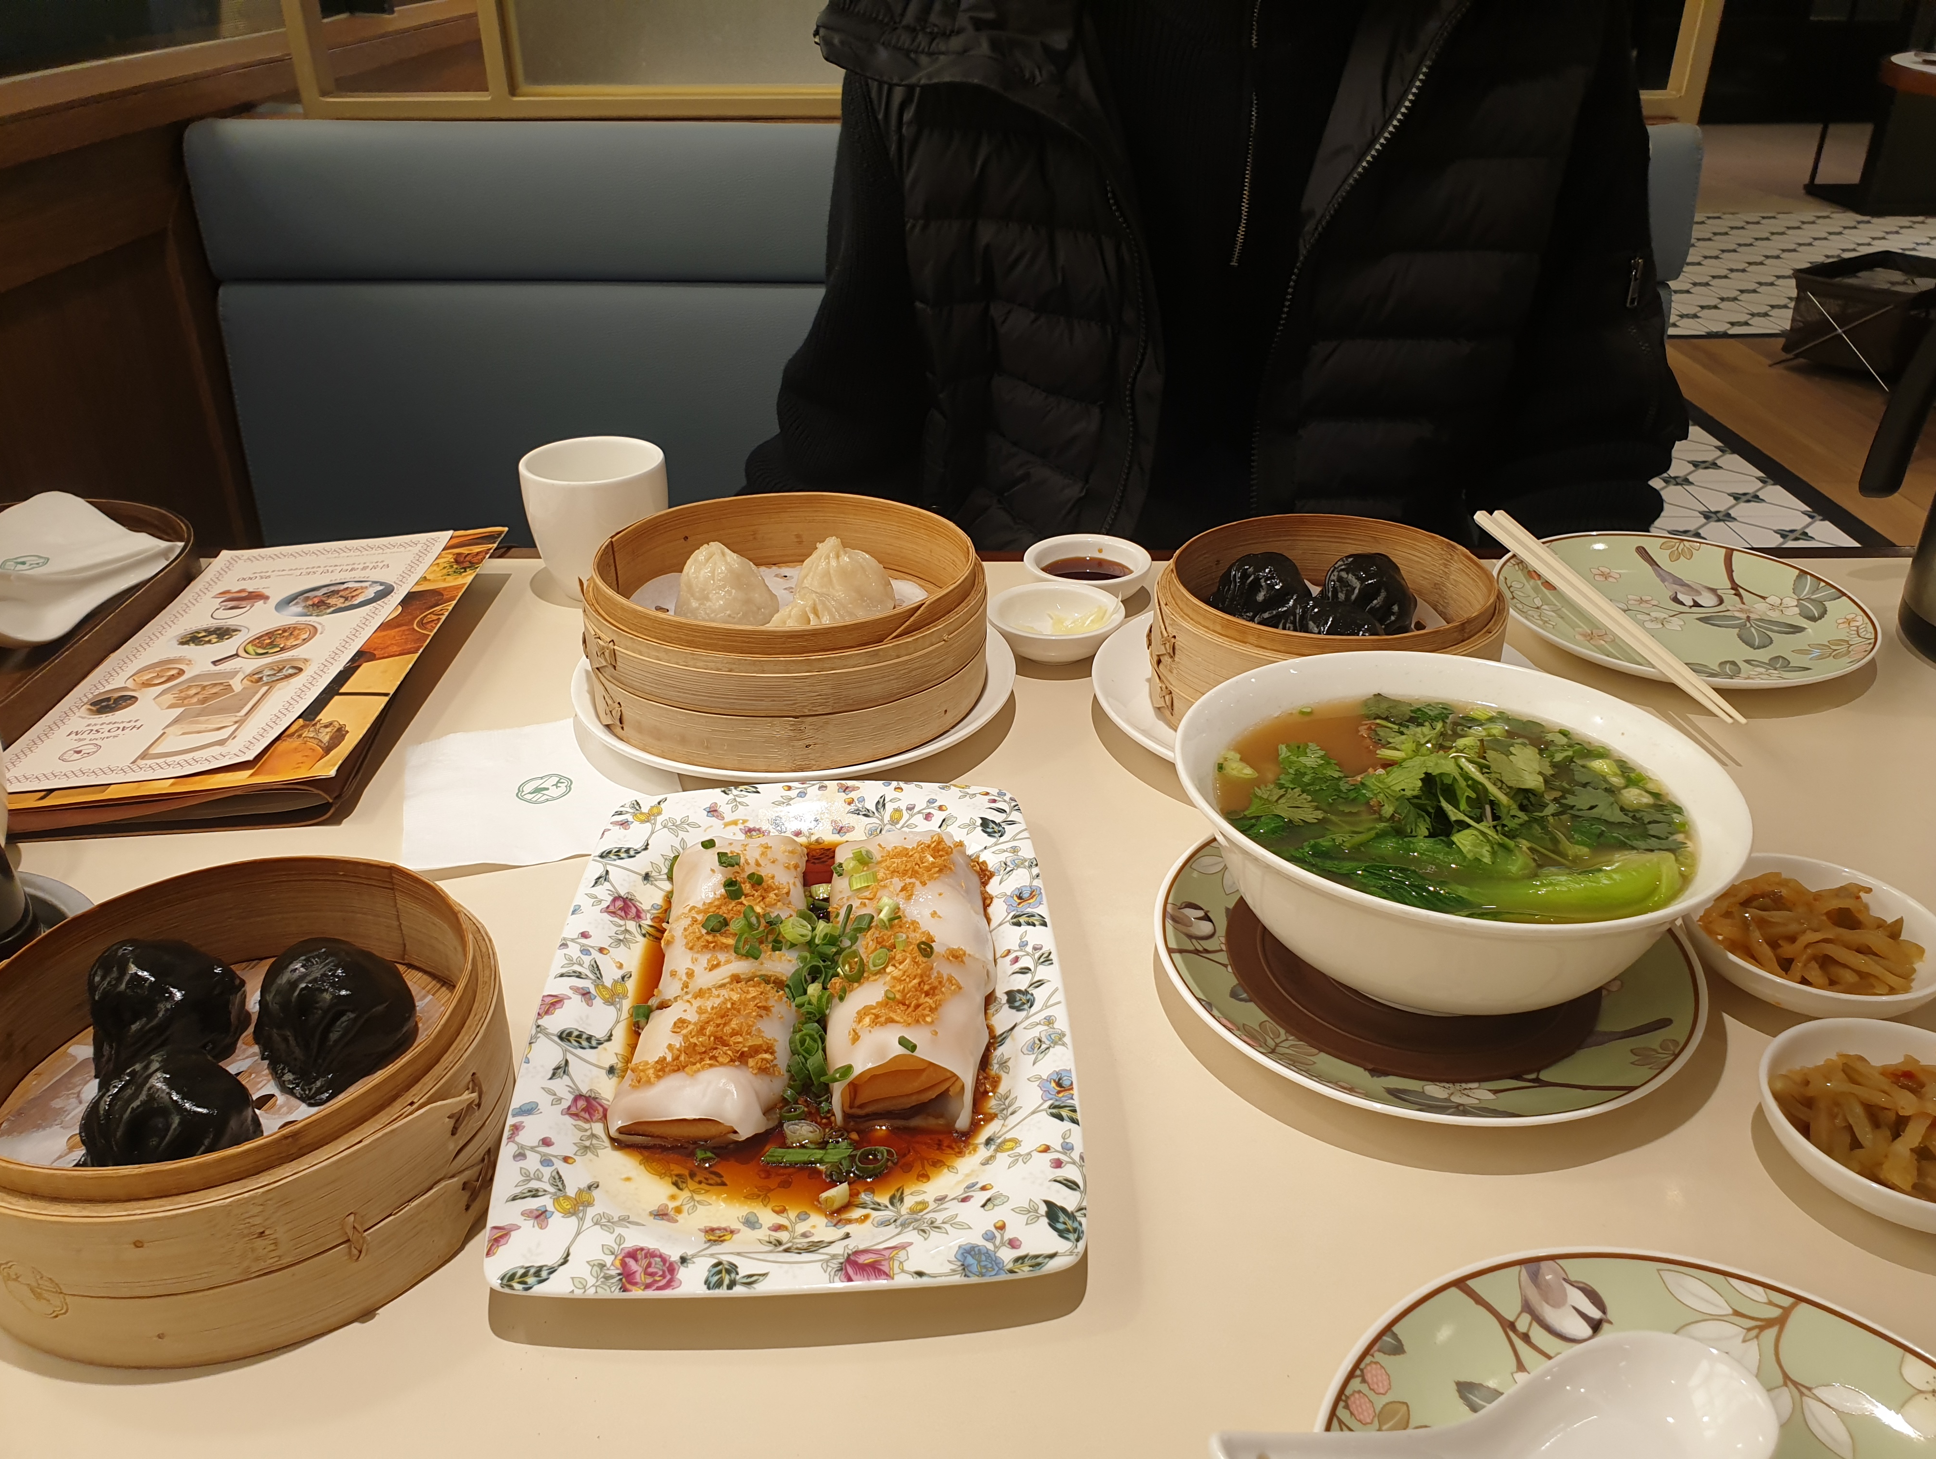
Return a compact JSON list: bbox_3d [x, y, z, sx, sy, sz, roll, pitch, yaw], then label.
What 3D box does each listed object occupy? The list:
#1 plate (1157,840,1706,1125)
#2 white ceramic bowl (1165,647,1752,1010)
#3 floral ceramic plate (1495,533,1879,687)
[{"bbox_3d":[0.175,0.089,0.562,0.197,0.024,0.197,0,30,0],"label":"plate"},{"bbox_3d":[0.174,0.048,0.543,0.192,0.077,0.192,0,30,0],"label":"white ceramic bowl"},{"bbox_3d":[0.399,-0.061,0.828,0.203,0.024,0.203,0,29,0],"label":"floral ceramic plate"}]

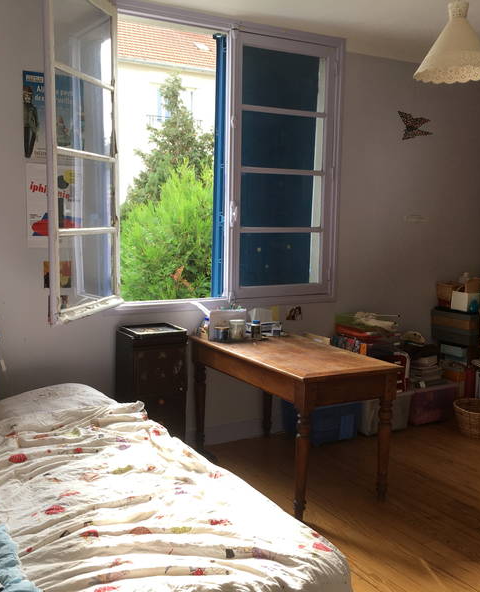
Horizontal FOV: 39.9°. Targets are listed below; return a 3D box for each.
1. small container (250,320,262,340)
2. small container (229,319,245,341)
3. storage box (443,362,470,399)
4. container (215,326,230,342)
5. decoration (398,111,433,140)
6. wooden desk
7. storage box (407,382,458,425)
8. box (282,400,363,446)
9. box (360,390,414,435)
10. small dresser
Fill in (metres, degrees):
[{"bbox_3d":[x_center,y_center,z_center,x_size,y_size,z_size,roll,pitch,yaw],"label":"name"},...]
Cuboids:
[{"bbox_3d":[0.091,0.192,3.742,0.053,0.104,0.053,-2,7,-28],"label":"small container"},{"bbox_3d":[-0.013,0.190,3.753,0.083,0.104,0.083,1,6,0],"label":"small container"},{"bbox_3d":[1.547,0.579,4.570,0.251,0.291,0.241,-2,7,-28],"label":"storage box"},{"bbox_3d":[-0.097,0.209,3.691,0.076,0.078,0.076,1,6,0],"label":"container"},{"bbox_3d":[1.195,-1.135,4.435,0.322,0.186,0.035,-2,7,-28],"label":"decoration"},{"bbox_3d":[0.232,0.605,3.472,0.568,0.669,1.166,-2,7,-28],"label":"wooden desk"},{"bbox_3d":[1.237,0.713,4.456,0.360,0.240,0.240,-3,7,-27],"label":"storage box"},{"bbox_3d":[0.519,0.751,4.127,0.392,0.251,0.291,-2,7,-28],"label":"box"},{"bbox_3d":[0.874,0.731,4.258,0.375,0.240,0.260,-3,7,-27],"label":"box"},{"bbox_3d":[-0.472,0.543,3.549,0.300,0.735,0.285,-3,7,-29],"label":"small dresser"}]

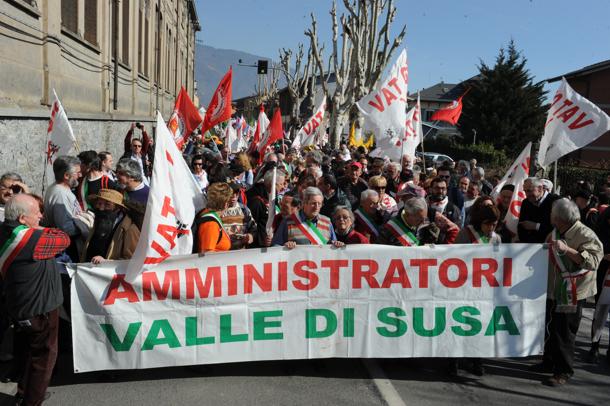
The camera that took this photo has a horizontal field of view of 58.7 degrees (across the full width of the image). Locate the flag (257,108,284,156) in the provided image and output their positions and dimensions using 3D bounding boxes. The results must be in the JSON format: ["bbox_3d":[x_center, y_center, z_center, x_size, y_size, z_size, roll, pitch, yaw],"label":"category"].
[{"bbox_3d":[-0.728,-1.488,11.600,0.620,1.080,0.300,1,8,-11],"label":"flag"}]

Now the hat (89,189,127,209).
[{"bbox_3d":[-1.677,-0.030,4.600,0.330,0.140,0.350,15,12,-8],"label":"hat"}]

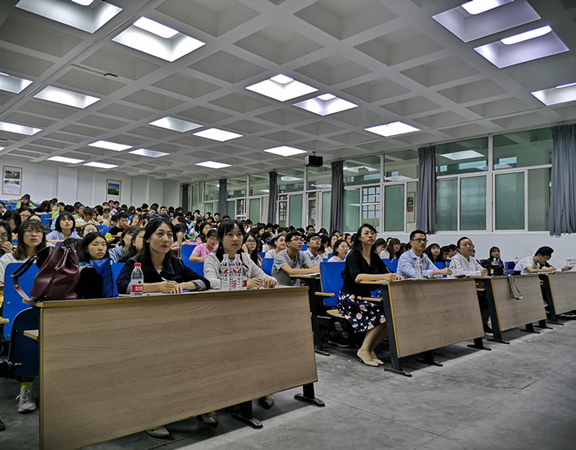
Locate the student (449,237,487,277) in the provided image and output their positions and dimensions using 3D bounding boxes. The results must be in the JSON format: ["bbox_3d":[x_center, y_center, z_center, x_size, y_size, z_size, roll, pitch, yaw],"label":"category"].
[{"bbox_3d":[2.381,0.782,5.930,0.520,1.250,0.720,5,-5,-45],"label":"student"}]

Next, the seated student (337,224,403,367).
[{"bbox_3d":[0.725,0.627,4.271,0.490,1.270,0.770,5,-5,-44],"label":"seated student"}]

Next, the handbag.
[{"bbox_3d":[-1.068,0.205,1.995,0.290,0.250,0.170,3,-4,-28],"label":"handbag"}]

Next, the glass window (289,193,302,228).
[{"bbox_3d":[0.245,-0.387,15.017,0.070,1.340,0.723,5,-5,-45],"label":"glass window"}]

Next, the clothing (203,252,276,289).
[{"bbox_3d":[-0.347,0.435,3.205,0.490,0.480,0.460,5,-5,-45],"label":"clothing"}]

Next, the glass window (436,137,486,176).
[{"bbox_3d":[4.041,-1.562,10.545,1.214,0.816,0.060,-2,-5,45],"label":"glass window"}]

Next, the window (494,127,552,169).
[{"bbox_3d":[4.997,-1.599,9.590,1.183,0.806,0.060,-2,-5,45],"label":"window"}]

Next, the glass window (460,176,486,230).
[{"bbox_3d":[4.226,-0.469,10.268,0.612,1.204,0.060,-2,-5,45],"label":"glass window"}]

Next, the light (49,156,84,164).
[{"bbox_3d":[-7.383,-2.196,15.057,0.910,0.100,0.896,5,-5,-44],"label":"light"}]

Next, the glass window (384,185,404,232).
[{"bbox_3d":[2.916,-0.491,12.328,0.070,1.340,0.669,5,-5,-45],"label":"glass window"}]

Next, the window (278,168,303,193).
[{"bbox_3d":[0.110,-1.514,15.245,0.070,0.890,1.310,5,-5,-45],"label":"window"}]

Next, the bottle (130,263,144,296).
[{"bbox_3d":[-0.755,0.269,2.248,0.065,0.170,0.065,5,-5,-44],"label":"bottle"}]

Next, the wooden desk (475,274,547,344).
[{"bbox_3d":[2.949,1.045,6.019,1.700,0.760,0.580,5,-5,-45],"label":"wooden desk"}]

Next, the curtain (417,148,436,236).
[{"bbox_3d":[3.517,-0.884,11.459,0.160,2.209,0.526,5,-5,-44],"label":"curtain"}]

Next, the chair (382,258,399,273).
[{"bbox_3d":[1.735,0.968,6.883,0.500,0.880,0.500,5,-5,-44],"label":"chair"}]

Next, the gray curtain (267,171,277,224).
[{"bbox_3d":[-0.537,-0.766,15.595,0.160,2.198,0.473,5,-5,-44],"label":"gray curtain"}]

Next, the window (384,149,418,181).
[{"bbox_3d":[2.958,-1.511,11.625,1.051,0.806,0.060,-2,-5,45],"label":"window"}]

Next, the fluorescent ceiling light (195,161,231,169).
[{"bbox_3d":[-2.501,-2.055,15.188,0.910,0.100,0.896,5,-5,-44],"label":"fluorescent ceiling light"}]

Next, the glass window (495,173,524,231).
[{"bbox_3d":[4.964,-0.534,10.093,0.060,1.350,0.639,5,-5,-44],"label":"glass window"}]

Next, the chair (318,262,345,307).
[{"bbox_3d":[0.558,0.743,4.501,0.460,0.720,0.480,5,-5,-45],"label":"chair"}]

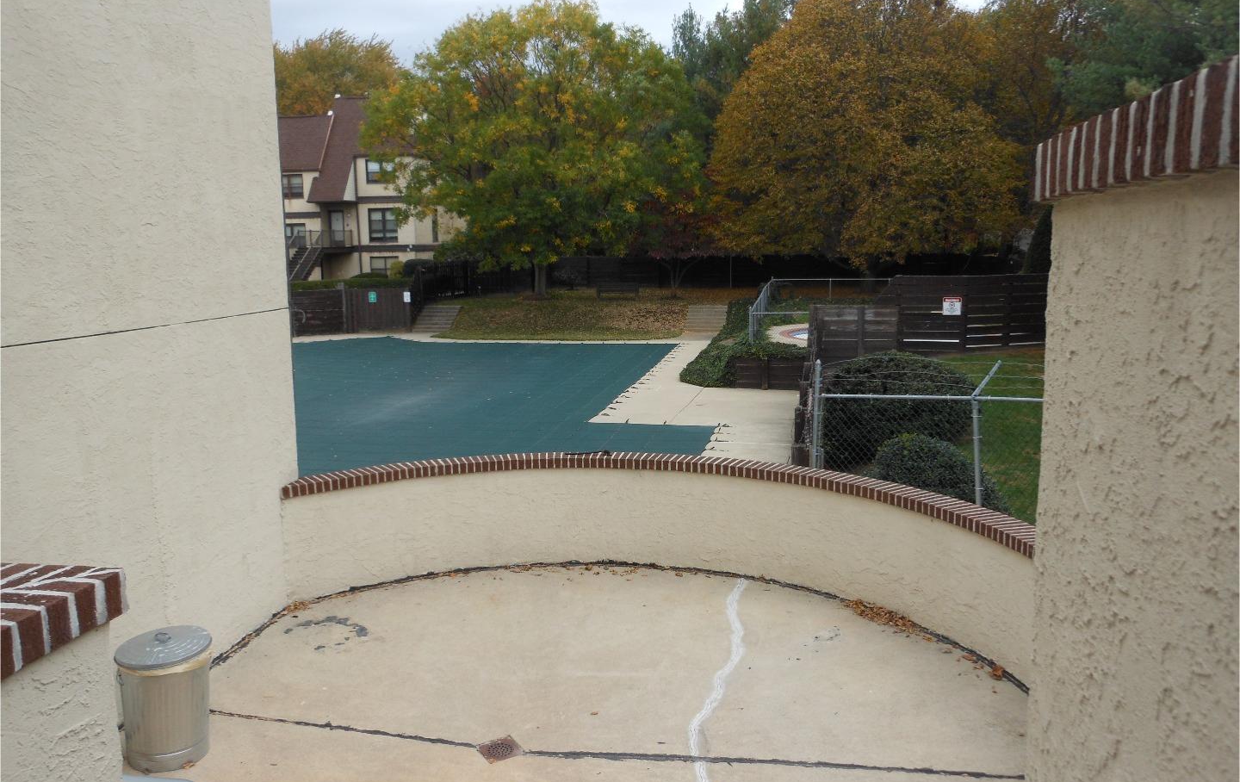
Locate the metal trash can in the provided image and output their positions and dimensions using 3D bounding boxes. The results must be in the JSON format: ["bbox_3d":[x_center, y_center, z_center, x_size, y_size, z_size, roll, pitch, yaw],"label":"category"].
[{"bbox_3d":[-2.753,1.864,6.093,0.550,0.710,0.550,-1,8,0],"label":"metal trash can"}]

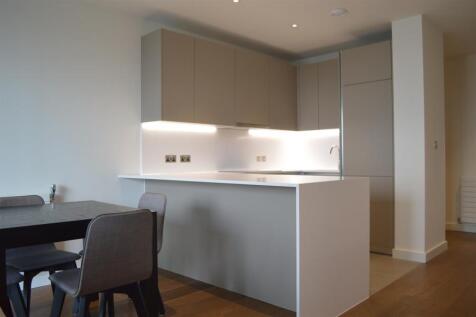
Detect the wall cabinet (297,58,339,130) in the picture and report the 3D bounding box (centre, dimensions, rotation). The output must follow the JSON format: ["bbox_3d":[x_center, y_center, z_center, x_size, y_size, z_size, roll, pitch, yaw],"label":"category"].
[{"bbox_3d":[1.271,-0.845,4.935,0.910,0.914,0.320,-1,0,44],"label":"wall cabinet"}]

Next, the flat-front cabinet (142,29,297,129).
[{"bbox_3d":[-0.068,-0.830,4.466,0.377,0.909,2.350,-1,0,44],"label":"flat-front cabinet"}]

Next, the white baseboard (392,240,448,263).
[{"bbox_3d":[2.045,1.012,3.981,0.335,0.100,0.810,-1,0,44],"label":"white baseboard"}]

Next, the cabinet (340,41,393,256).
[{"bbox_3d":[1.655,-0.106,4.235,0.580,2.344,0.650,-1,0,44],"label":"cabinet"}]

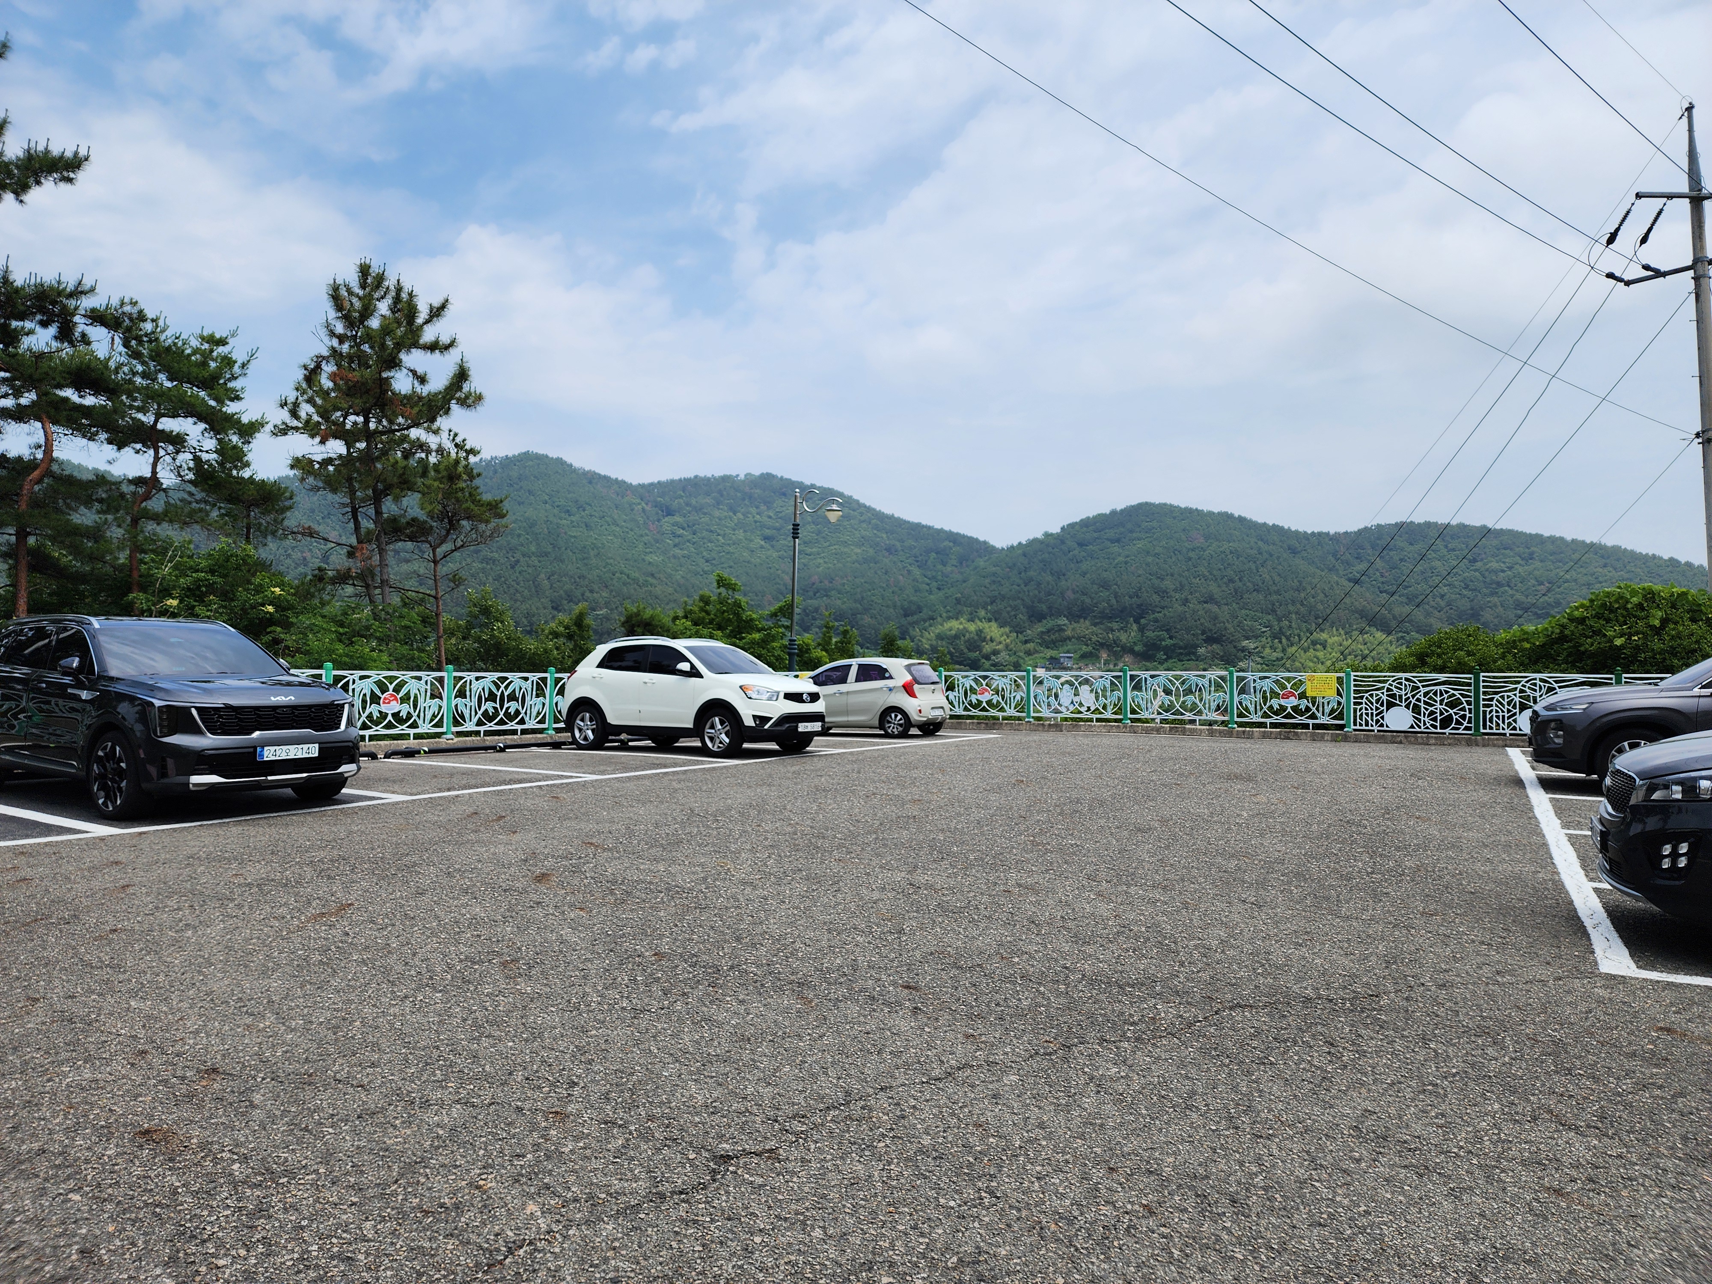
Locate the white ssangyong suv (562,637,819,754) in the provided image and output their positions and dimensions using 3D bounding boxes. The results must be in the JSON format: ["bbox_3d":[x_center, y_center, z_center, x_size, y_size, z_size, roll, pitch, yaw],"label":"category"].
[{"bbox_3d":[-2.480,0.790,17.050,4.410,1.690,1.830,-1,-2,35],"label":"white ssangyong suv"}]

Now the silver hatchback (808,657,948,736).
[{"bbox_3d":[-0.010,1.040,21.900,3.595,1.480,1.595,-1,-2,29],"label":"silver hatchback"}]

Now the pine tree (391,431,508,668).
[{"bbox_3d":[-7.300,-0.920,20.400,2.100,5.700,2.100,0,-2,0],"label":"pine tree"}]

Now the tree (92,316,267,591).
[{"bbox_3d":[-11.600,-1.900,19.600,3.000,7.500,3.000,0,-2,0],"label":"tree"}]

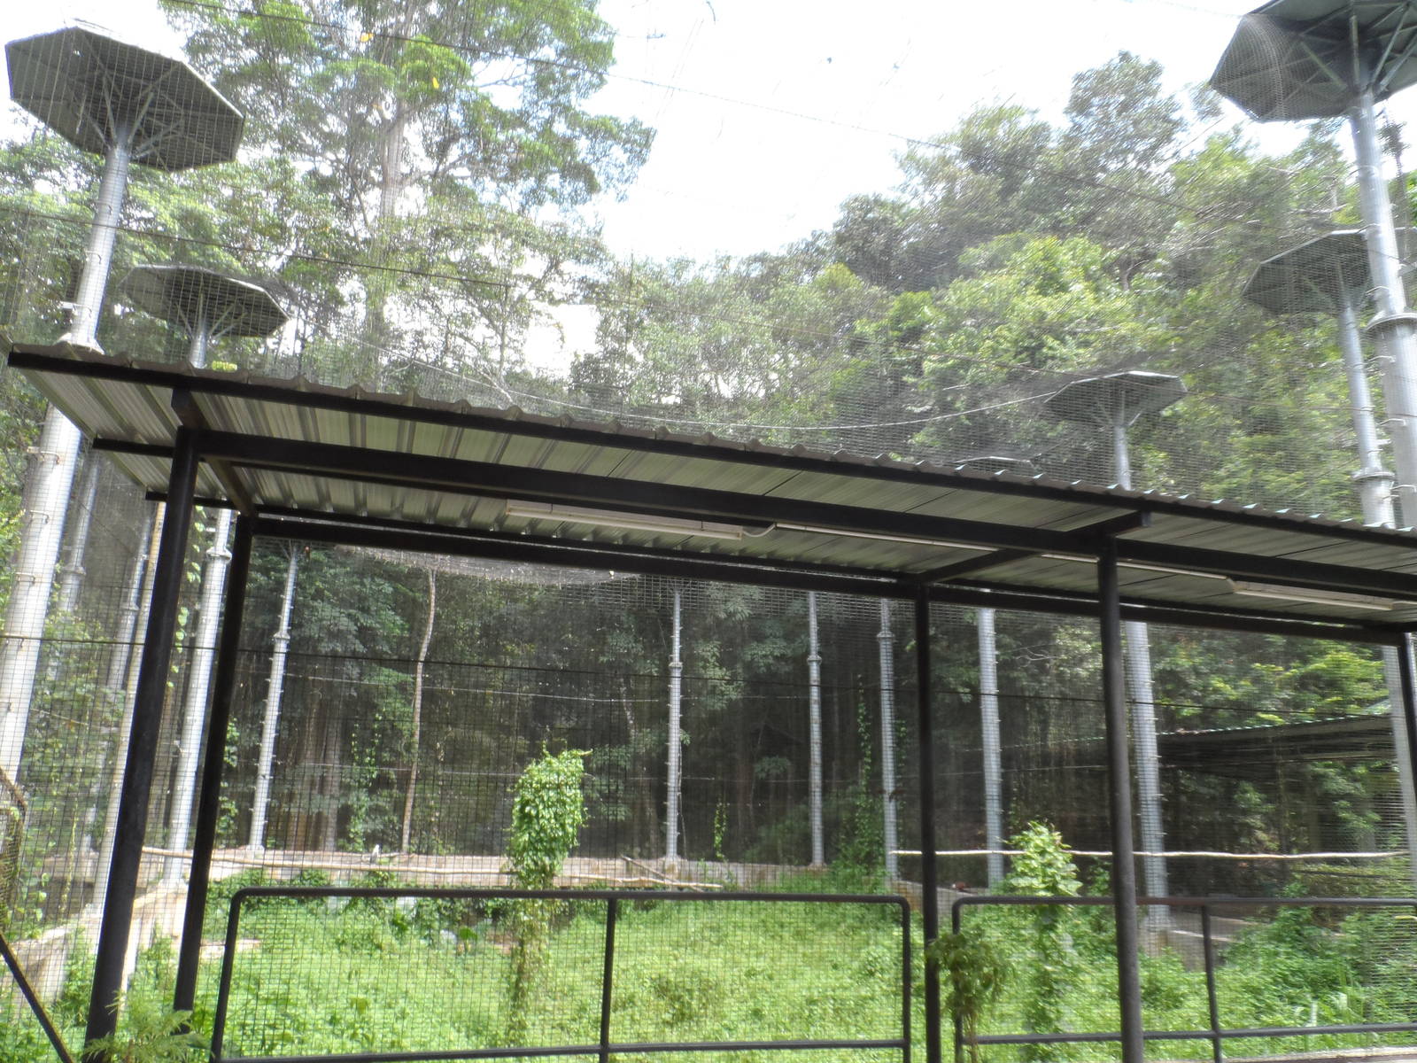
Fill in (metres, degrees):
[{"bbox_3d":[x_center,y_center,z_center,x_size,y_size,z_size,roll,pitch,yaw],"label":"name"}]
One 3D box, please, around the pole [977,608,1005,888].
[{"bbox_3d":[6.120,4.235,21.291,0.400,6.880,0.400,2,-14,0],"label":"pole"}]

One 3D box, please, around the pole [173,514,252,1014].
[{"bbox_3d":[-2.875,1.434,5.699,0.100,3.140,0.100,2,-14,0],"label":"pole"}]

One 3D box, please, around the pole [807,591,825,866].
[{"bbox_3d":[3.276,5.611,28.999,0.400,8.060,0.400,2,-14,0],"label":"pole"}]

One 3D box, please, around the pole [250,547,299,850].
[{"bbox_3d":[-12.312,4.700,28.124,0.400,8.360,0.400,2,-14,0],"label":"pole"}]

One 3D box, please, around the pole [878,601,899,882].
[{"bbox_3d":[4.515,4.825,24.302,0.400,7.280,0.400,2,-14,0],"label":"pole"}]

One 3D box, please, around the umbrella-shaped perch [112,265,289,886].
[{"bbox_3d":[-7.997,0.678,14.462,2.500,9.000,2.500,2,-14,0],"label":"umbrella-shaped perch"}]

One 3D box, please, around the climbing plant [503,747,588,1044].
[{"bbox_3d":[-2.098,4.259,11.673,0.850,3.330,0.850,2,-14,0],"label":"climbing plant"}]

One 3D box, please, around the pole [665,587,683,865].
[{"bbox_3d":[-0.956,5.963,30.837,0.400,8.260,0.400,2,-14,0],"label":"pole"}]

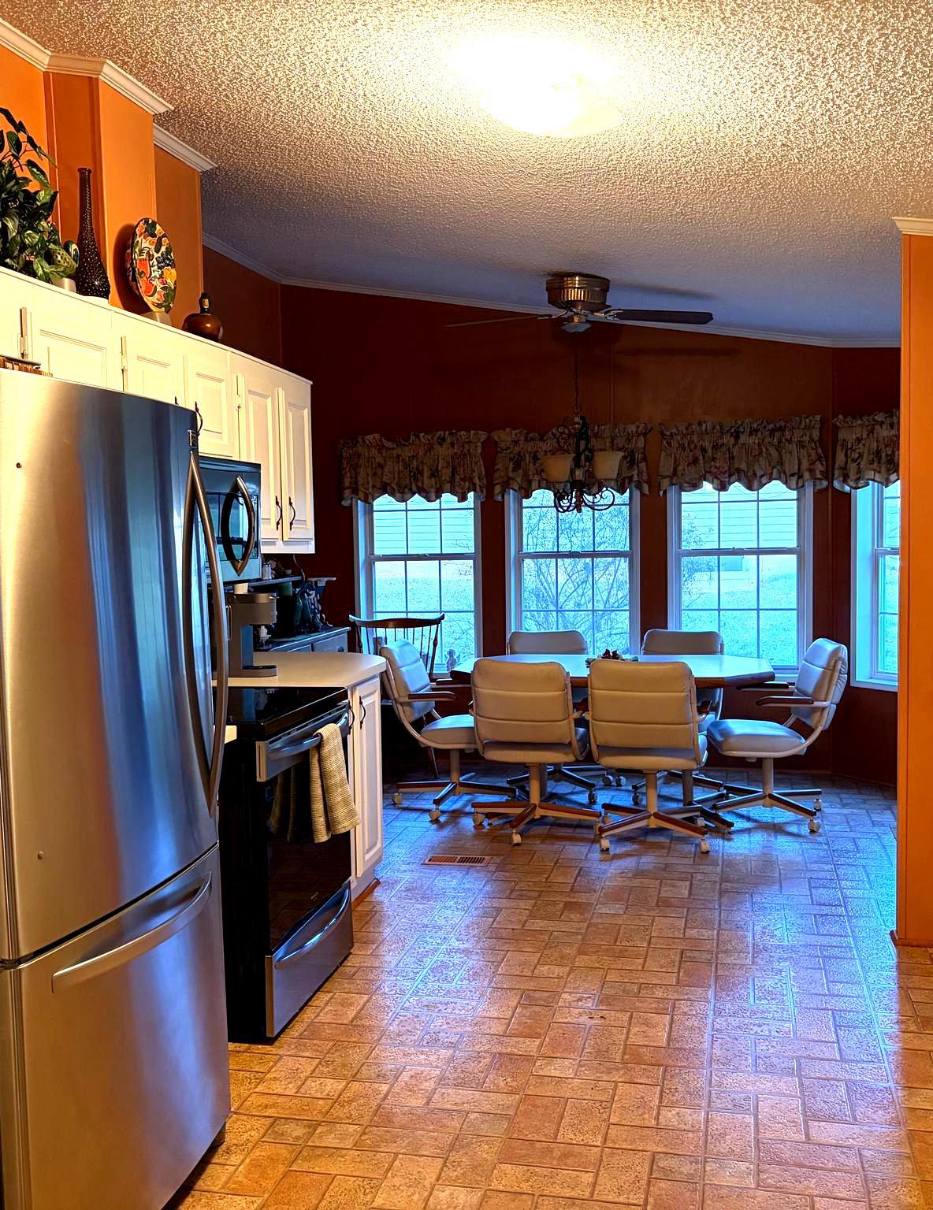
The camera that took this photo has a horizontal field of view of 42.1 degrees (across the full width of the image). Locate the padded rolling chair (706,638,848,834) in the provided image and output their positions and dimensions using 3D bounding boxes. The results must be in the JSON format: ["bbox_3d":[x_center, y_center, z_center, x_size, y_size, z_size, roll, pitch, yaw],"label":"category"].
[{"bbox_3d":[1.508,0.613,5.928,0.640,0.872,0.570,-1,4,3],"label":"padded rolling chair"}]

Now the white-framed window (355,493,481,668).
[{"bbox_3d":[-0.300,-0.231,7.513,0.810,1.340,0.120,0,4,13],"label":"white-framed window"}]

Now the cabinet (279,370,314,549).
[{"bbox_3d":[-0.801,-0.536,4.678,0.340,0.690,0.340,0,4,13],"label":"cabinet"}]

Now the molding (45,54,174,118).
[{"bbox_3d":[-1.113,-1.602,3.780,0.220,0.085,0.460,0,4,13],"label":"molding"}]

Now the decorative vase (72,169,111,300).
[{"bbox_3d":[-1.063,-1.038,3.422,0.110,0.375,0.110,0,4,13],"label":"decorative vase"}]

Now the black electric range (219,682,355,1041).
[{"bbox_3d":[-0.787,0.772,3.846,0.690,0.930,0.770,0,4,13],"label":"black electric range"}]

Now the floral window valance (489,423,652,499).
[{"bbox_3d":[0.612,-0.843,7.161,0.960,0.425,0.120,0,4,13],"label":"floral window valance"}]

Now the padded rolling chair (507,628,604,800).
[{"bbox_3d":[0.499,0.583,6.679,0.570,0.872,0.640,-1,4,6],"label":"padded rolling chair"}]

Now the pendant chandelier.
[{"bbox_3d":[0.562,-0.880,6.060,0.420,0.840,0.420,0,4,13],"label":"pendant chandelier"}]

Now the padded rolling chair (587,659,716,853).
[{"bbox_3d":[0.849,0.649,5.556,0.570,0.872,0.640,0,4,21],"label":"padded rolling chair"}]

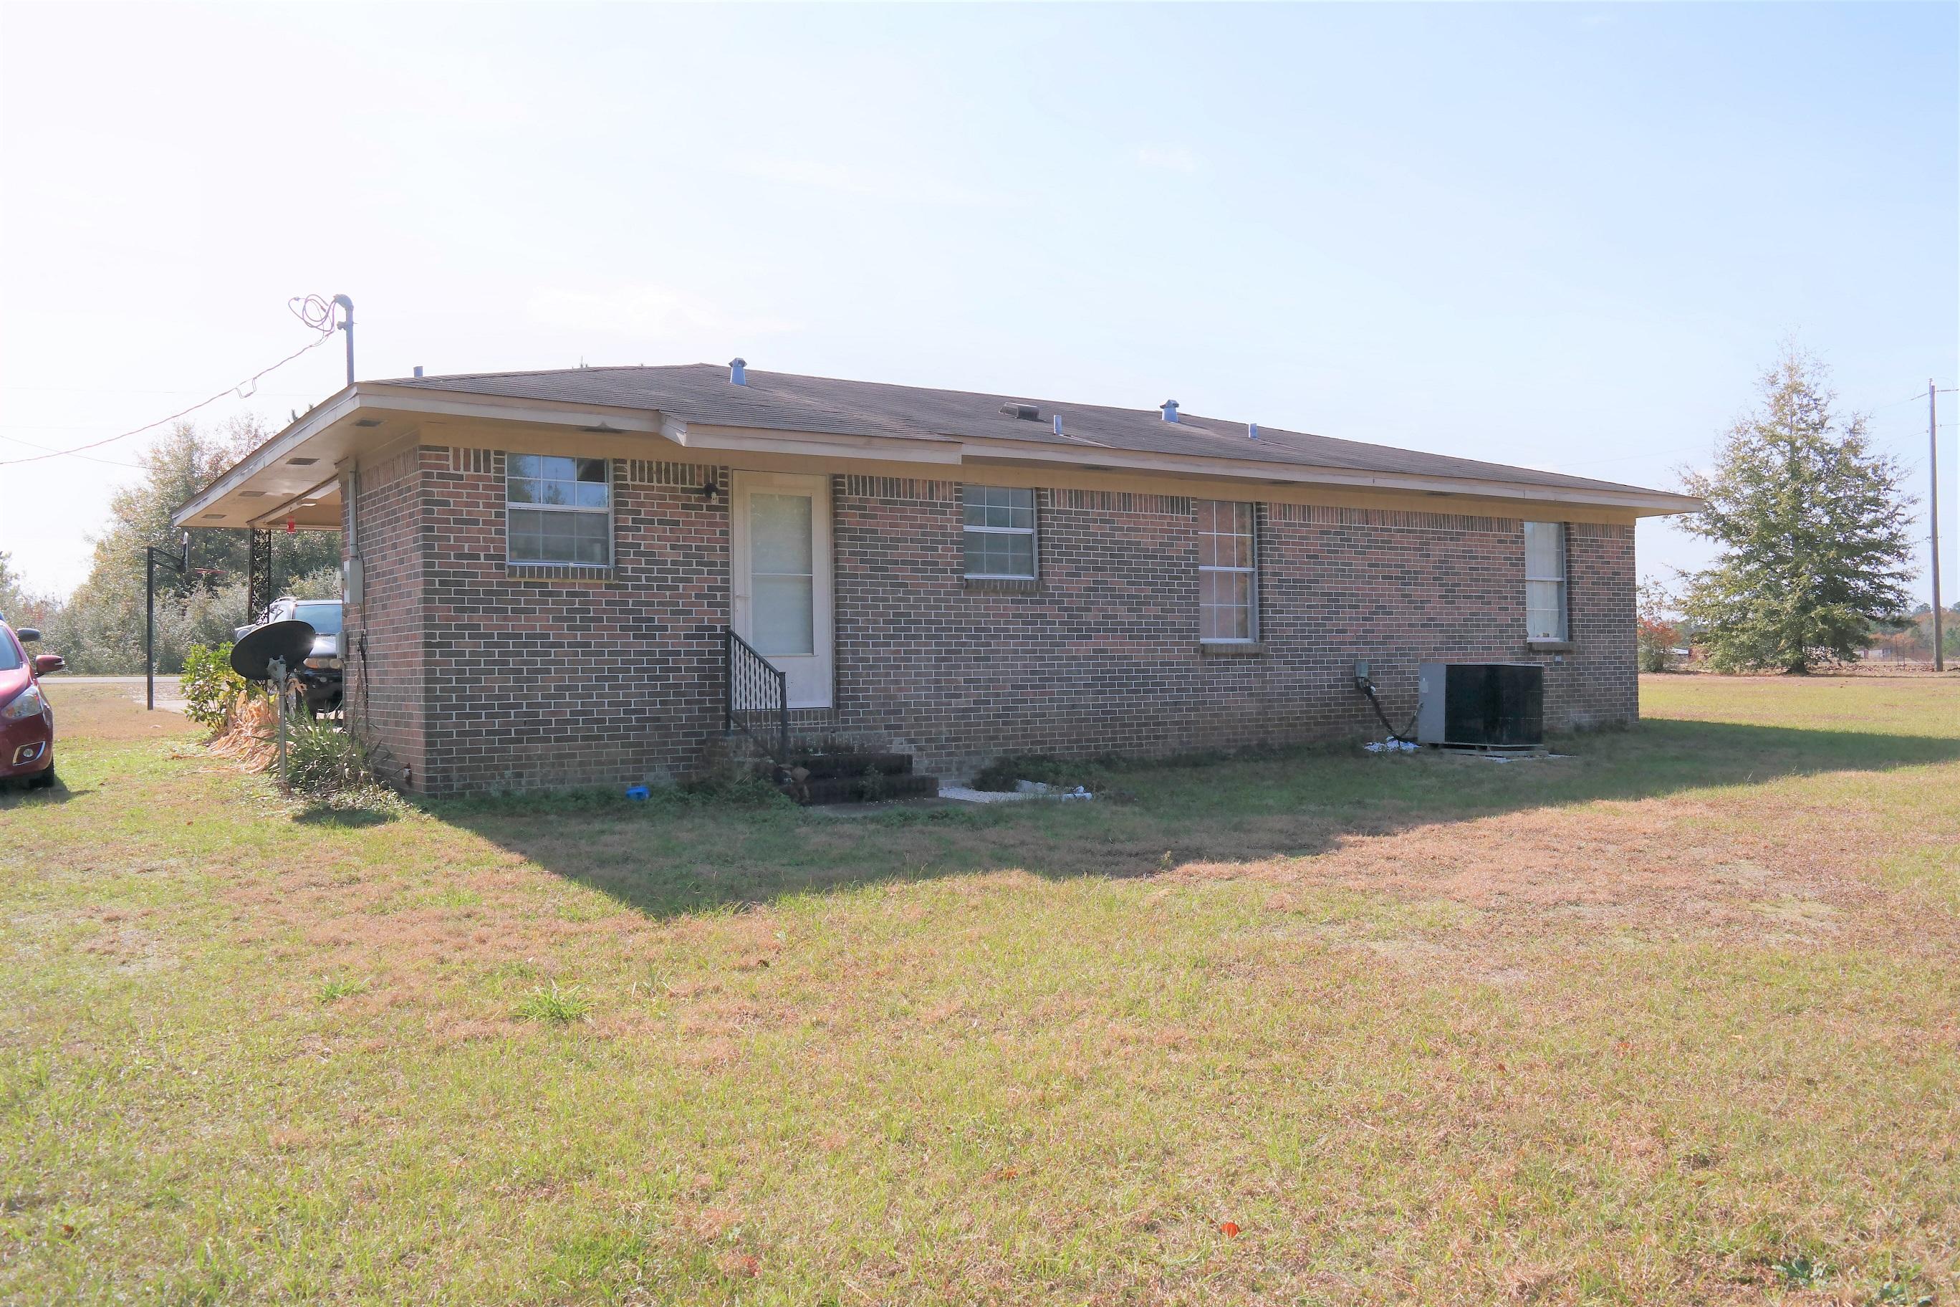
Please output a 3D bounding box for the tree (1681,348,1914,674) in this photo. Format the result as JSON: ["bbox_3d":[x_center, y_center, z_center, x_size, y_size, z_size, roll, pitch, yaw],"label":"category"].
[{"bbox_3d":[27.841,-4.846,50.000,7.400,11.100,7.400,0,-1,-33],"label":"tree"}]

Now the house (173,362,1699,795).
[{"bbox_3d":[0.024,-1.081,18.405,16.171,4.490,9.994,0,-1,-33],"label":"house"}]

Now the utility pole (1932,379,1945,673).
[{"bbox_3d":[34.536,-4.585,53.000,0.320,10.600,0.320,0,-1,-33],"label":"utility pole"}]

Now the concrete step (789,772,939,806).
[{"bbox_3d":[-1.019,1.118,11.974,1.376,0.171,0.402,0,-1,-33],"label":"concrete step"}]

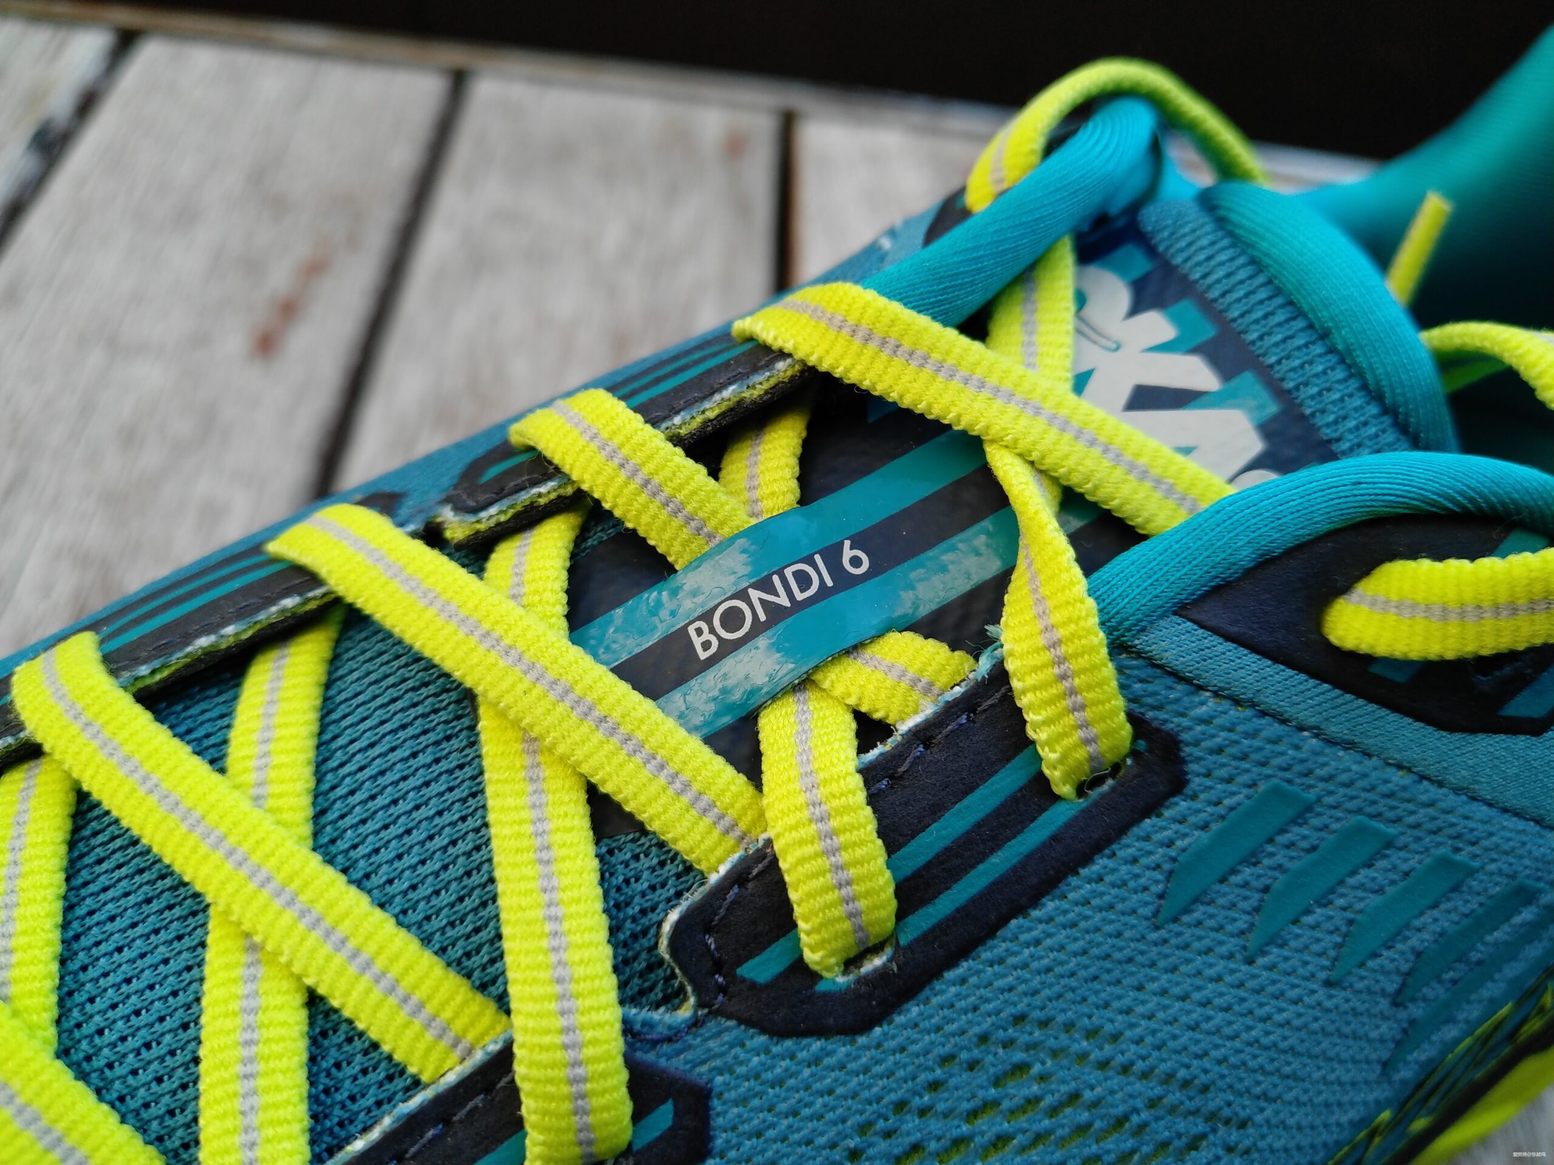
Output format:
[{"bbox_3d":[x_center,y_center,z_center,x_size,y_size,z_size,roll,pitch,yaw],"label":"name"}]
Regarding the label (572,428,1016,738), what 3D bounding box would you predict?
[{"bbox_3d":[0.002,0.000,0.102,0.039,0.003,0.015,-29,66,-11],"label":"label"}]

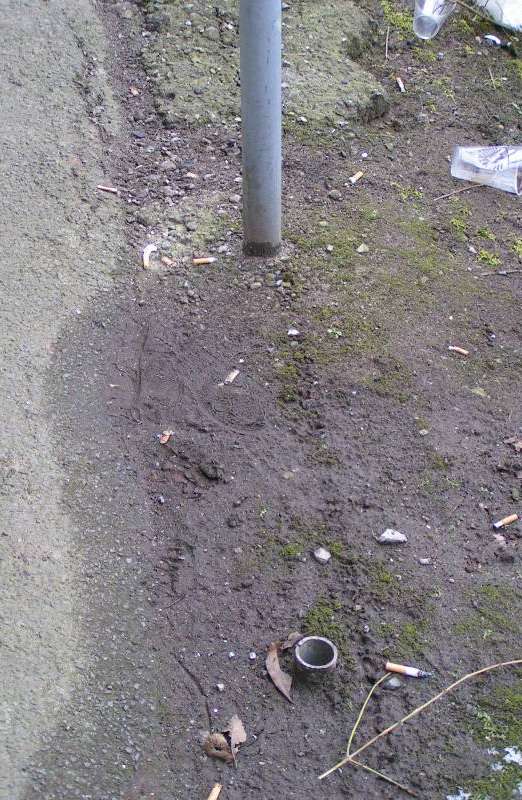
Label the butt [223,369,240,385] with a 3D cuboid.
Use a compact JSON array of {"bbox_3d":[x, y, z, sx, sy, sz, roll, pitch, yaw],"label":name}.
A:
[{"bbox_3d":[-0.042,-0.034,2.111,0.009,0.005,0.031,15,41,19],"label":"butt"}]

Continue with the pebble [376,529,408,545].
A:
[{"bbox_3d":[0.166,0.173,1.841,0.037,0.012,0.015,3,38,4],"label":"pebble"}]

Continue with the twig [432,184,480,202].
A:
[{"bbox_3d":[0.341,-0.357,2.514,0.101,0.005,0.006,-20,42,-22],"label":"twig"}]

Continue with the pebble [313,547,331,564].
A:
[{"bbox_3d":[0.077,0.194,1.815,0.021,0.012,0.017,4,39,6],"label":"pebble"}]

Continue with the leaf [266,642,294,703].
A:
[{"bbox_3d":[0.023,0.312,1.666,0.021,0.014,0.087,-8,39,-9],"label":"leaf"}]

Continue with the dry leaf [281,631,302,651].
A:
[{"bbox_3d":[0.035,0.283,1.705,0.016,0.010,0.035,30,47,32],"label":"dry leaf"}]

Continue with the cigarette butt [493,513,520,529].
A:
[{"bbox_3d":[0.314,0.155,1.864,0.035,0.007,0.008,-20,42,-22],"label":"cigarette butt"}]

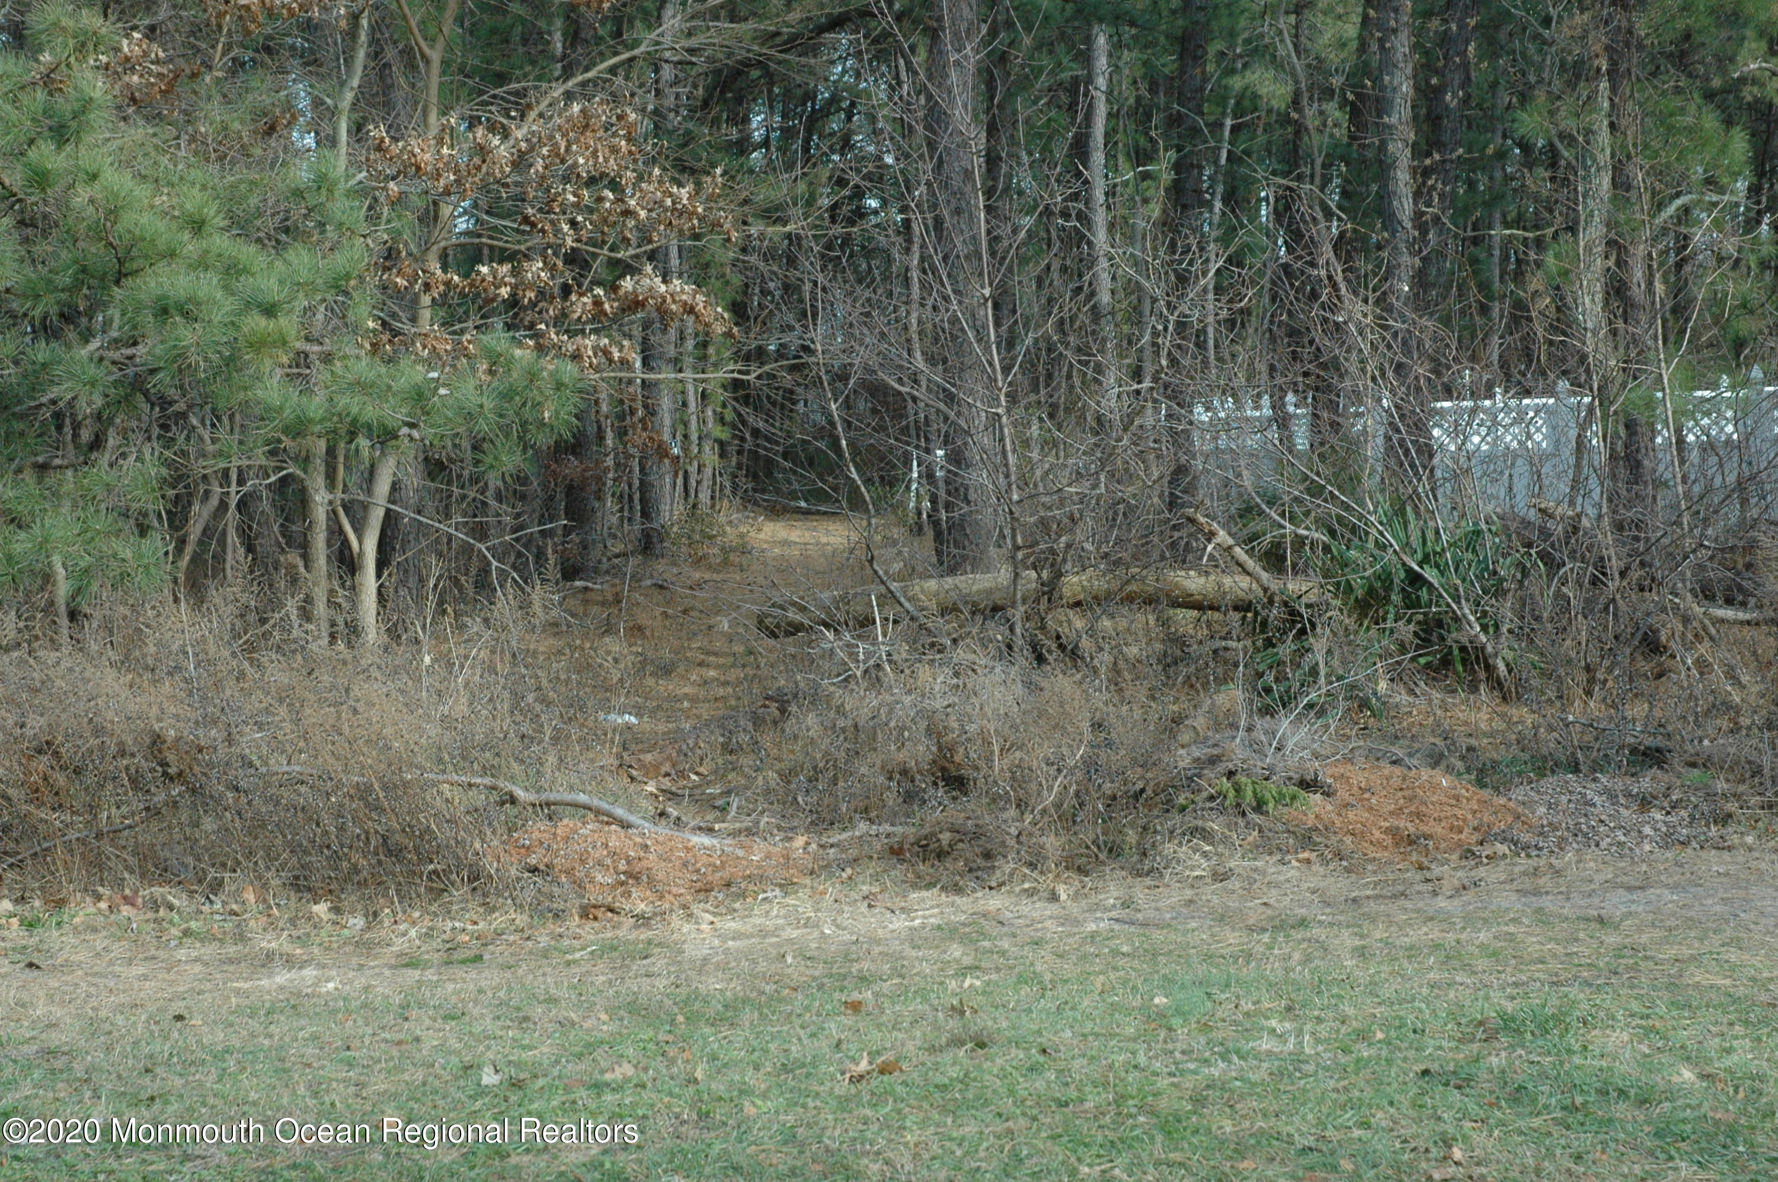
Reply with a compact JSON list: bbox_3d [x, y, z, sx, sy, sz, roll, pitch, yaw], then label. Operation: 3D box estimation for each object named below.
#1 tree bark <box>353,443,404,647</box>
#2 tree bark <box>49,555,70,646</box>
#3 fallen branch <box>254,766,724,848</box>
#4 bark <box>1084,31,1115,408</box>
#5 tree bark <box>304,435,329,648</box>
[{"bbox_3d":[-3.135,-0.281,20.000,0.290,1.270,0.170,-2,3,0],"label":"tree bark"},{"bbox_3d":[-4.838,0.053,19.000,0.120,0.560,0.110,-2,3,0],"label":"tree bark"},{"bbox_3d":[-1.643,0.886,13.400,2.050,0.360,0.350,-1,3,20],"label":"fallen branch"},{"bbox_3d":[2.326,-4.100,36.000,0.260,4.400,0.250,-2,3,0],"label":"bark"},{"bbox_3d":[-3.514,-0.299,20.000,0.140,1.300,0.130,-2,3,0],"label":"tree bark"}]

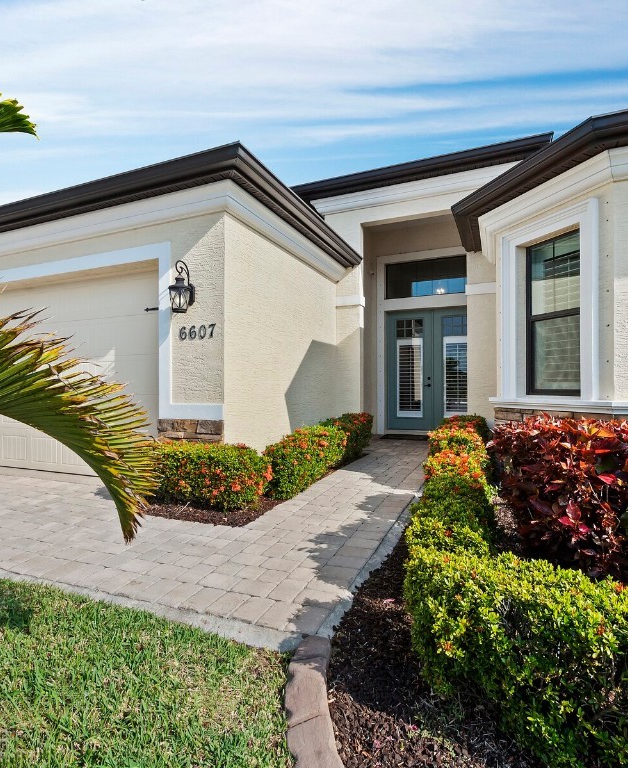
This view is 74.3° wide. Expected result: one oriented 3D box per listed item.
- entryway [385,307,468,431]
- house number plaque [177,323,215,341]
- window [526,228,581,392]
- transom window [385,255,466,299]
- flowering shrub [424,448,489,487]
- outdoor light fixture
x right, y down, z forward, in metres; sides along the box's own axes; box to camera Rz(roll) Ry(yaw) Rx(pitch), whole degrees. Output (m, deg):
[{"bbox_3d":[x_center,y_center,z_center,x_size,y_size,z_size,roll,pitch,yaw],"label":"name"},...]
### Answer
[{"bbox_3d":[2.383,-0.290,8.290,1.850,2.450,0.090,0,0,23],"label":"entryway"},{"bbox_3d":[-1.152,-0.515,4.079,0.440,0.150,0.025,0,0,23],"label":"house number plaque"},{"bbox_3d":[2.351,-0.648,4.010,0.080,1.540,0.670,0,0,-22],"label":"window"},{"bbox_3d":[2.380,-2.130,8.280,1.900,0.740,0.080,0,0,23],"label":"transom window"},{"bbox_3d":[1.372,0.870,3.981,0.600,0.500,0.750,0,0,23],"label":"flowering shrub"},{"bbox_3d":[-1.268,-0.925,3.998,0.205,0.480,0.250,0,0,23],"label":"outdoor light fixture"}]

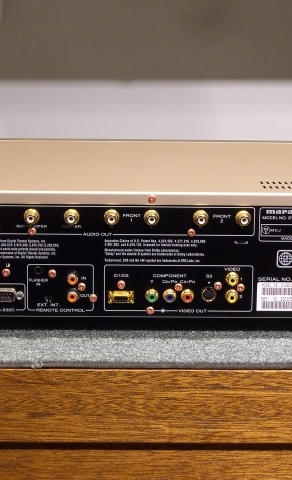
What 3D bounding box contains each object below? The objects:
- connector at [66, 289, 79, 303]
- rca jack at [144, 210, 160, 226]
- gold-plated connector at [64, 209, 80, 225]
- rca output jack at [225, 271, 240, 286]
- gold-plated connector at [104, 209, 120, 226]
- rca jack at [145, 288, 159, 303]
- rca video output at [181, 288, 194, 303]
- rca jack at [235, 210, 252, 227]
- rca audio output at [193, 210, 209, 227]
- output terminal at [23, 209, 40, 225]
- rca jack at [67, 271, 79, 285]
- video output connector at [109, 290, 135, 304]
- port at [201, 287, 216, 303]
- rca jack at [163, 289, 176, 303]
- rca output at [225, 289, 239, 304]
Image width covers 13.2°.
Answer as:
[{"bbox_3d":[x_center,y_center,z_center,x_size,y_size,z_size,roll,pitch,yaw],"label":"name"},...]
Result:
[{"bbox_3d":[-0.058,0.044,0.993,0.009,0.009,0.009,0,11,-1],"label":"connector"},{"bbox_3d":[0.004,-0.017,0.982,0.012,0.012,0.011,0,11,-1],"label":"rca jack"},{"bbox_3d":[-0.059,-0.018,0.988,0.012,0.012,0.011,0,11,-1],"label":"gold-plated connector"},{"bbox_3d":[0.069,0.031,1.001,0.010,0.010,0.010,0,11,-1],"label":"rca output jack"},{"bbox_3d":[-0.027,-0.017,0.981,0.012,0.012,0.011,0,11,-1],"label":"gold-plated connector"},{"bbox_3d":[0.005,0.044,0.994,0.010,0.010,0.009,0,11,-1],"label":"rca jack"},{"bbox_3d":[0.033,0.045,1.002,0.010,0.010,0.010,0,11,-1],"label":"rca video output"},{"bbox_3d":[0.076,-0.017,0.983,0.012,0.012,0.011,0,11,-1],"label":"rca jack"},{"bbox_3d":[0.044,-0.017,0.991,0.012,0.012,0.011,0,11,-1],"label":"rca audio output"},{"bbox_3d":[-0.089,-0.018,0.980,0.013,0.013,0.011,0,11,-1],"label":"output terminal"},{"bbox_3d":[-0.058,0.030,0.997,0.010,0.010,0.010,0,11,-1],"label":"rca jack"},{"bbox_3d":[-0.020,0.046,1.003,0.020,0.010,0.007,0,11,-1],"label":"video output connector"},{"bbox_3d":[0.050,0.044,0.997,0.012,0.012,0.005,0,11,-1],"label":"port"},{"bbox_3d":[0.019,0.045,1.002,0.010,0.010,0.010,0,11,-1],"label":"rca jack"},{"bbox_3d":[0.069,0.046,1.003,0.010,0.010,0.010,0,11,-1],"label":"rca output"}]

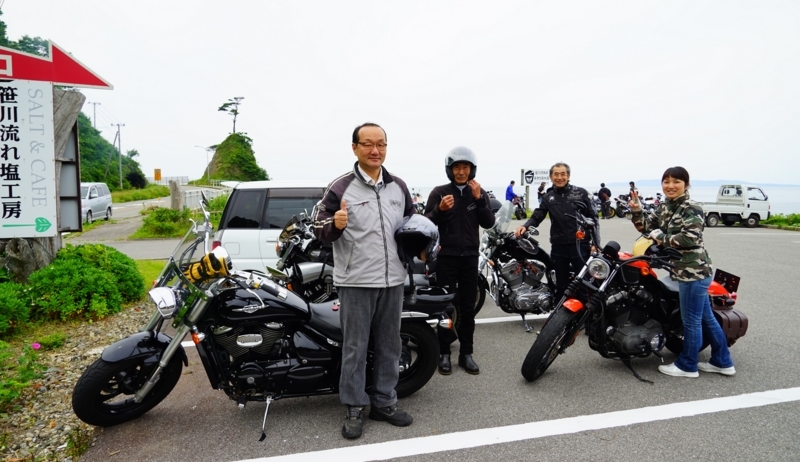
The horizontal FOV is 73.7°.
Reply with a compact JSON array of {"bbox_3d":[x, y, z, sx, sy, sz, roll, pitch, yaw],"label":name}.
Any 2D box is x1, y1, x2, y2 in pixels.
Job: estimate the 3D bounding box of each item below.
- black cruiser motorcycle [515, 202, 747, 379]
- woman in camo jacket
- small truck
[{"bbox_3d":[1.700,0.461,4.122,2.200,1.200,0.800,-2,5,-23],"label":"black cruiser motorcycle"},{"bbox_3d":[2.090,0.297,3.988,0.660,1.550,0.500,0,5,0],"label":"woman in camo jacket"},{"bbox_3d":[14.020,-1.085,23.089,3.280,1.770,1.420,-1,5,-8],"label":"small truck"}]

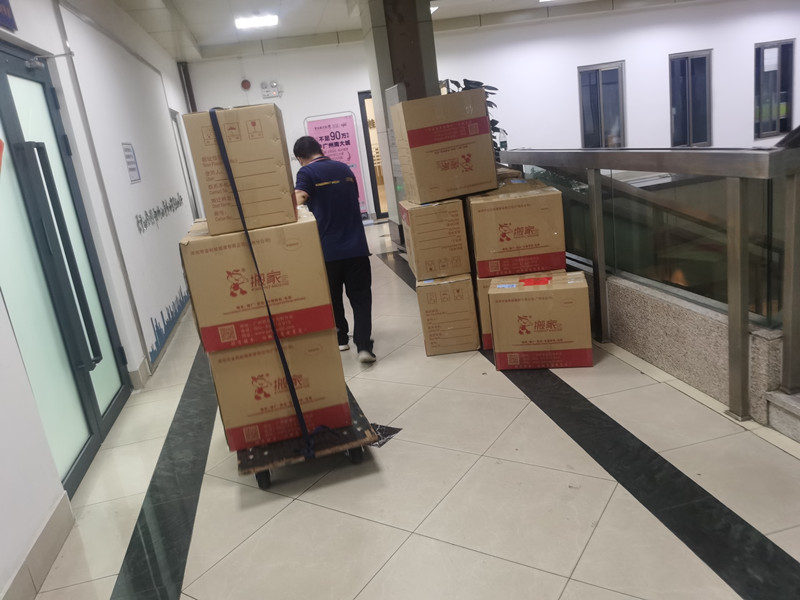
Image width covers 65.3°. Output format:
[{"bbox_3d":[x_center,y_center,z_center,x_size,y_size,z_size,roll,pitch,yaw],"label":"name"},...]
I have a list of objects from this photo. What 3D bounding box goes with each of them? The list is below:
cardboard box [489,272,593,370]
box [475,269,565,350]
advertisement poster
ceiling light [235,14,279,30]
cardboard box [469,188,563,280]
[{"bbox_3d":[0.858,0.128,3.794,0.554,0.482,0.356,-4,15,14],"label":"cardboard box"},{"bbox_3d":[0.818,0.022,4.207,0.554,0.482,0.356,-6,15,7],"label":"box"},{"bbox_3d":[-1.037,-2.200,10.472,0.860,1.790,0.050,-11,15,-10],"label":"advertisement poster"},{"bbox_3d":[-1.922,-3.763,8.414,0.600,0.050,0.600,-11,15,-10],"label":"ceiling light"},{"bbox_3d":[0.768,-0.447,4.102,0.554,0.482,0.356,-6,15,7],"label":"cardboard box"}]

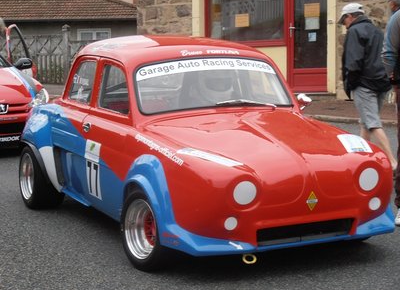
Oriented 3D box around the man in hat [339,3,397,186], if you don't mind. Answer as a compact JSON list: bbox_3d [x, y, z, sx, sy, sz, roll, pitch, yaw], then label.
[{"bbox_3d":[1.585,-0.491,12.100,0.480,1.700,0.540,5,9,36],"label":"man in hat"}]

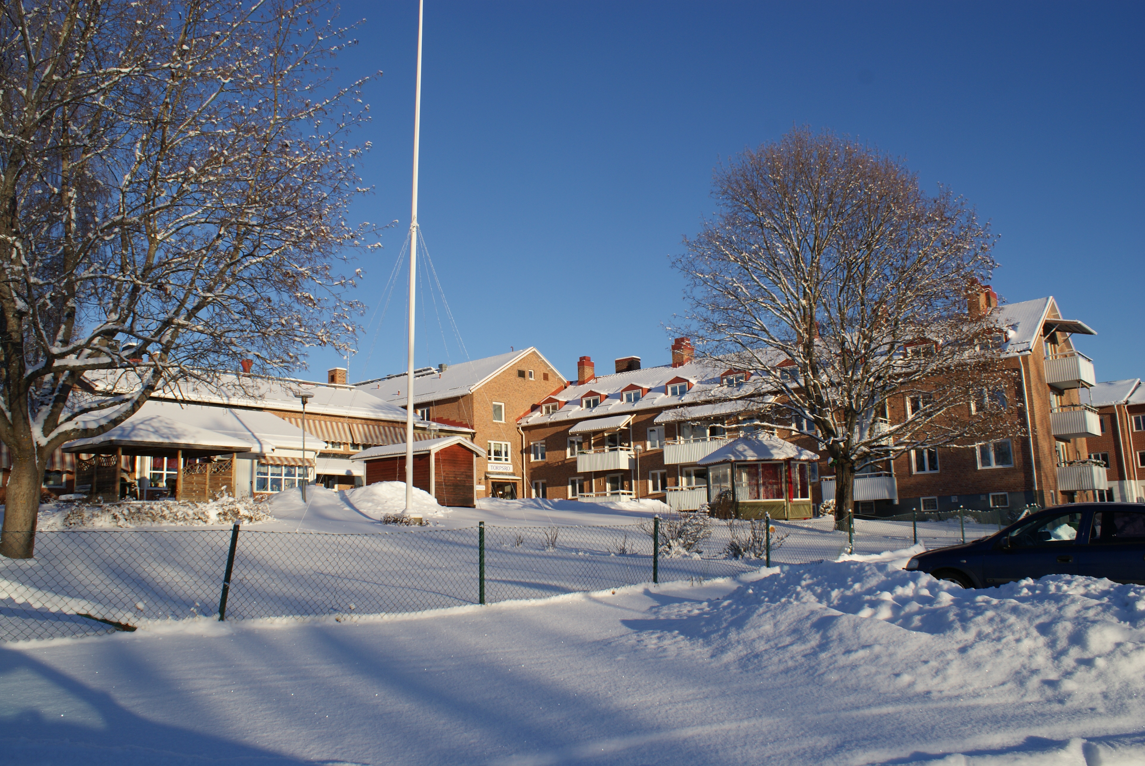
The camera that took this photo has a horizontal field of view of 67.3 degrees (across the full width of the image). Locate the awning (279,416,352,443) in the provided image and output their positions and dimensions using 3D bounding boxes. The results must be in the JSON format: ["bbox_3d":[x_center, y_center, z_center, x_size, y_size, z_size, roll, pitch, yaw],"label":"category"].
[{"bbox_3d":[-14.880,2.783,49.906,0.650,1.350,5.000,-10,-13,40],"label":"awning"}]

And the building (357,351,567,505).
[{"bbox_3d":[-11.621,4.989,72.070,24.300,12.500,13.800,-10,-13,40],"label":"building"}]

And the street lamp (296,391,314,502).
[{"bbox_3d":[-9.343,2.301,30.121,0.680,4.000,0.680,1,-10,-17],"label":"street lamp"}]

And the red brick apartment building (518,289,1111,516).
[{"bbox_3d":[13.290,3.036,55.869,35.600,12.600,13.000,-10,-13,40],"label":"red brick apartment building"}]

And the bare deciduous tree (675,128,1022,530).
[{"bbox_3d":[8.440,-2.005,28.371,11.000,13.500,10.700,-5,-10,17],"label":"bare deciduous tree"}]

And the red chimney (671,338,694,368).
[{"bbox_3d":[7.957,-2.077,61.942,1.150,2.300,1.500,-10,-13,40],"label":"red chimney"}]

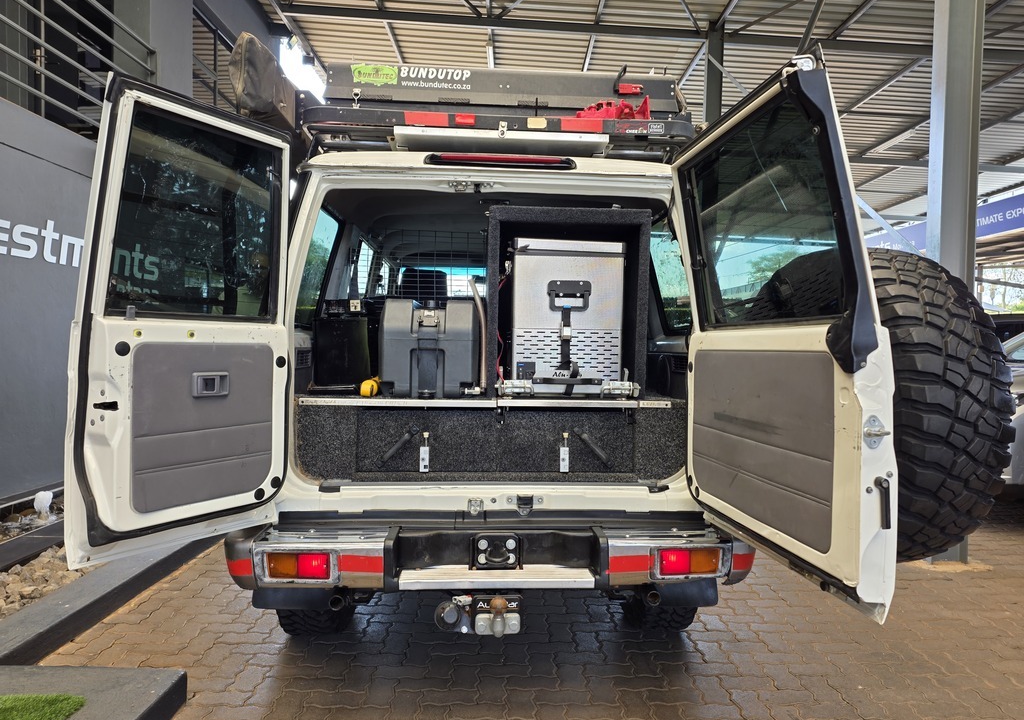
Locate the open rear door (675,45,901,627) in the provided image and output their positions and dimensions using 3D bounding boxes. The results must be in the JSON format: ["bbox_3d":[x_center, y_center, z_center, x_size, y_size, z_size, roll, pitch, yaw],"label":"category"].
[{"bbox_3d":[0.689,-0.060,1.920,0.200,1.250,0.870,1,1,-7],"label":"open rear door"}]

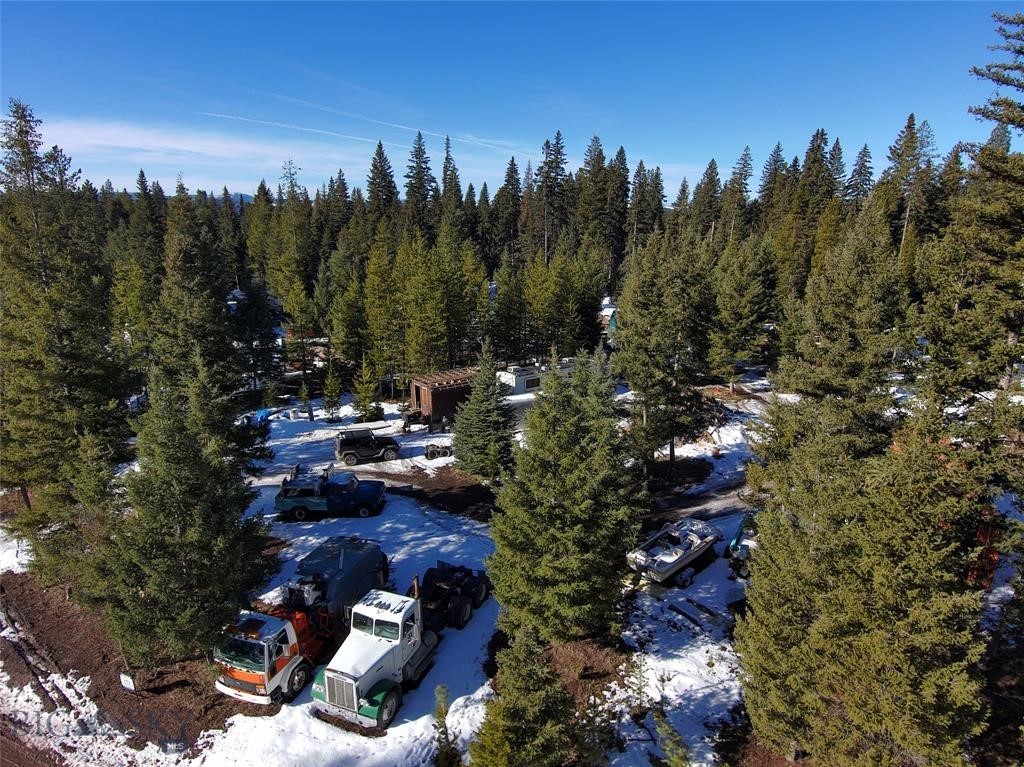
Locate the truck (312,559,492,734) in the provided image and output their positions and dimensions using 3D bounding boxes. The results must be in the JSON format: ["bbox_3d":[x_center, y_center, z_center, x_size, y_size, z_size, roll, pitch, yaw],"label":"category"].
[{"bbox_3d":[-3.567,7.990,21.865,2.450,3.200,7.800,6,17,21],"label":"truck"}]

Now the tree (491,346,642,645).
[{"bbox_3d":[1.935,3.846,23.333,5.200,10.270,5.200,0,16,0],"label":"tree"}]

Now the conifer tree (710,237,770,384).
[{"bbox_3d":[18.145,-5.328,49.434,4.765,12.417,4.765,0,15,0],"label":"conifer tree"}]

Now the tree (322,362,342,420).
[{"bbox_3d":[-12.545,0.585,43.401,1.398,4.220,1.398,0,15,0],"label":"tree"}]

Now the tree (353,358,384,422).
[{"bbox_3d":[-9.972,0.482,43.147,2.224,4.554,2.224,0,15,0],"label":"tree"}]

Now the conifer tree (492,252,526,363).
[{"bbox_3d":[-0.243,-7.359,60.278,3.400,10.880,3.400,0,16,0],"label":"conifer tree"}]

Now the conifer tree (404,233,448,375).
[{"bbox_3d":[-7.168,-5.738,50.863,3.700,12.900,3.700,0,16,0],"label":"conifer tree"}]

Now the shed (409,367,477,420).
[{"bbox_3d":[-4.453,0.593,47.594,5.800,2.600,3.200,-11,19,-33],"label":"shed"}]

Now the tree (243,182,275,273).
[{"bbox_3d":[-39.725,-22.066,97.685,5.000,18.780,5.000,0,16,0],"label":"tree"}]

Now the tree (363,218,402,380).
[{"bbox_3d":[-10.165,-5.902,49.276,3.006,13.609,3.006,0,15,0],"label":"tree"}]

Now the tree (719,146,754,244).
[{"bbox_3d":[30.463,-20.554,85.616,4.885,22.761,4.885,0,15,0],"label":"tree"}]

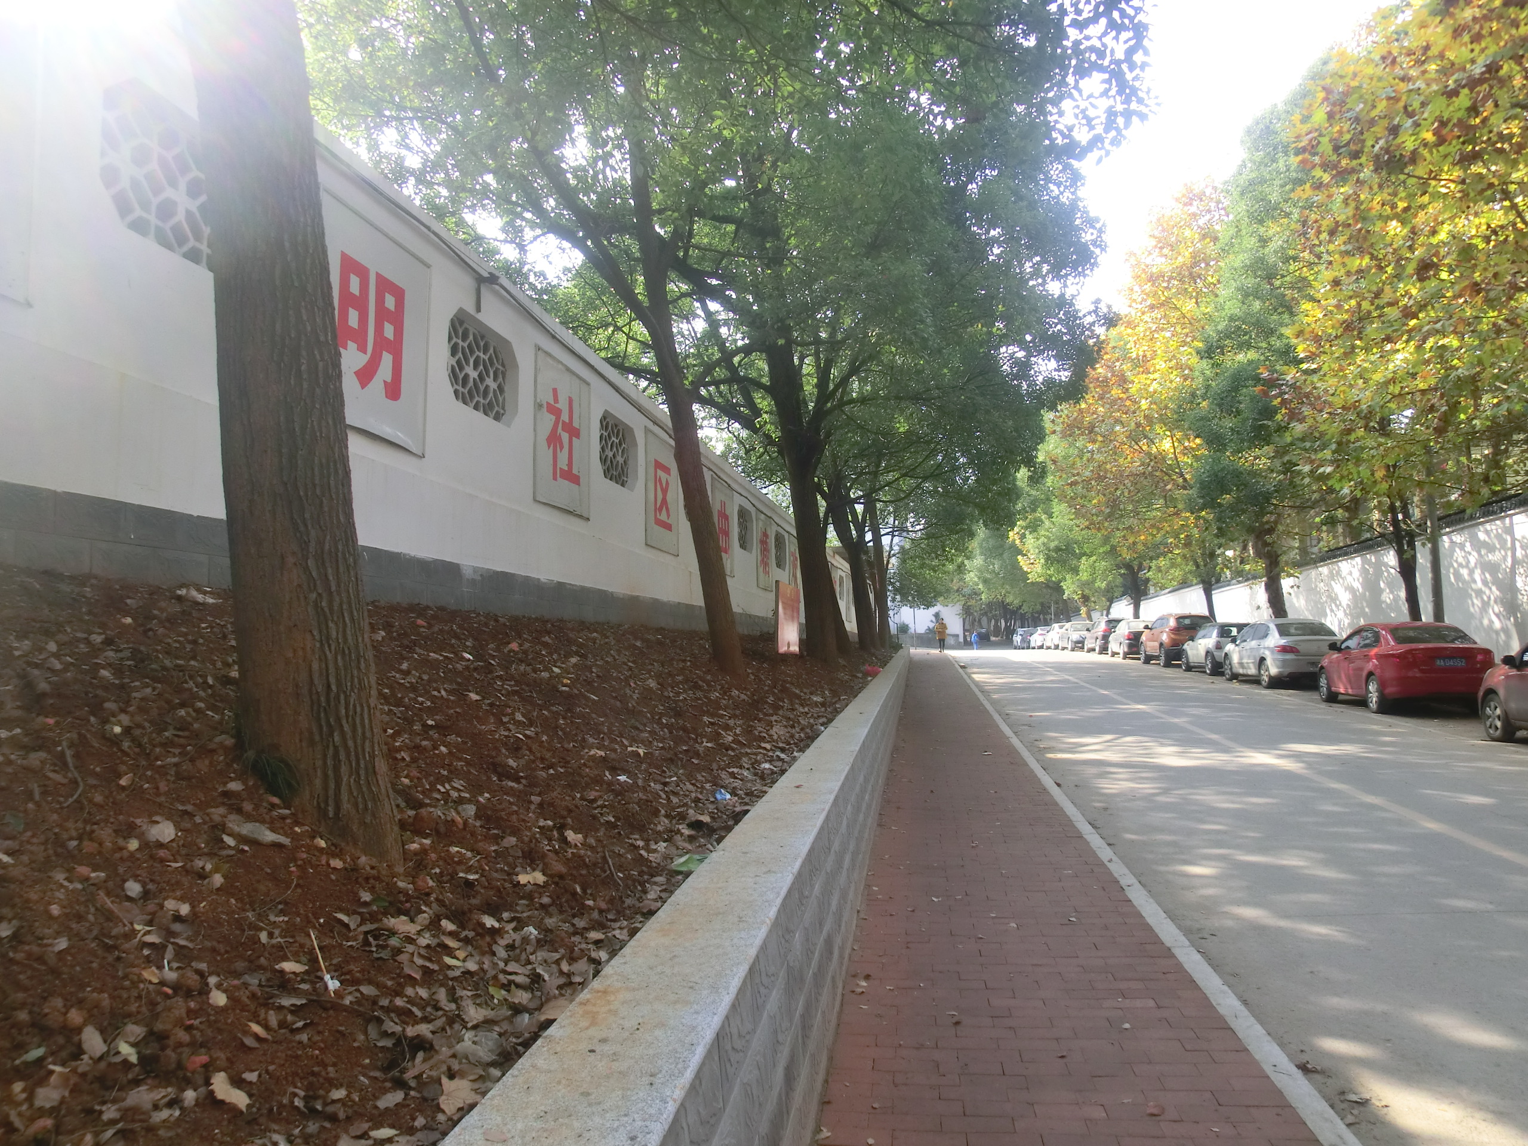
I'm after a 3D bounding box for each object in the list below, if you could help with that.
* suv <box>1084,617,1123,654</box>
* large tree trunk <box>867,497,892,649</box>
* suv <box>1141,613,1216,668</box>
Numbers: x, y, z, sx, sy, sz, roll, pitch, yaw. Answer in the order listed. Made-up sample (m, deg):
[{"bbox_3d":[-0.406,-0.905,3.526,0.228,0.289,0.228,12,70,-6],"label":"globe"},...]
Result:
[{"bbox_3d":[15.424,2.732,46.917,1.820,1.650,4.450,-1,-3,8],"label":"suv"},{"bbox_3d":[3.088,-0.013,28.487,0.380,4.043,0.360,-5,-5,8],"label":"large tree trunk"},{"bbox_3d":[13.679,2.198,34.812,1.800,1.660,4.350,-1,-2,7],"label":"suv"}]

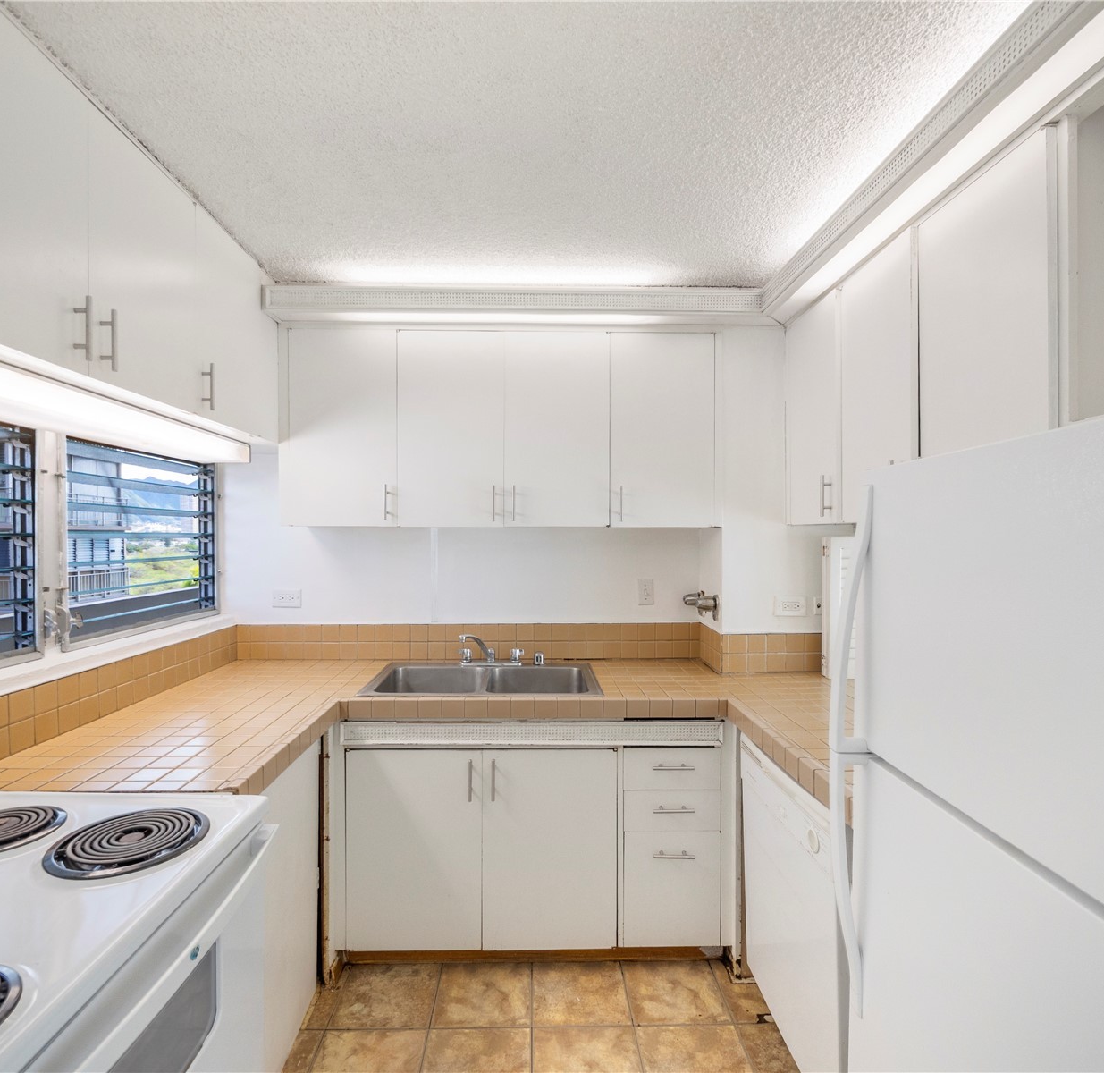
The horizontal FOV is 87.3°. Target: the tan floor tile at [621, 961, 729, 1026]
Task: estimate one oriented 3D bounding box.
[{"bbox_3d":[0.395,1.474,1.883,0.305,0.013,0.293,0,0,-2],"label":"tan floor tile"}]

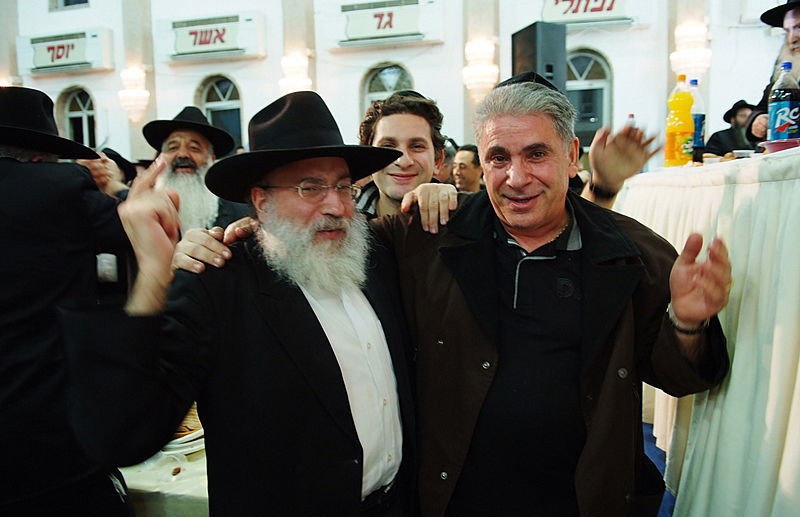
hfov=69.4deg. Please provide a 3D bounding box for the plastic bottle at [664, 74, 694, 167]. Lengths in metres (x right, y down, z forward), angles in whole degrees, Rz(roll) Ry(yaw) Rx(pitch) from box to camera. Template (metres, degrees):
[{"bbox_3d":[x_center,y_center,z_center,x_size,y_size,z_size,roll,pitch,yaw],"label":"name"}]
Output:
[{"bbox_3d":[0.969,-0.469,1.996,0.090,0.320,0.090,-3,6,-20],"label":"plastic bottle"}]

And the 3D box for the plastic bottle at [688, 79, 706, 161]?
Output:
[{"bbox_3d":[1.110,-0.506,2.186,0.085,0.330,0.085,-6,8,-43],"label":"plastic bottle"}]

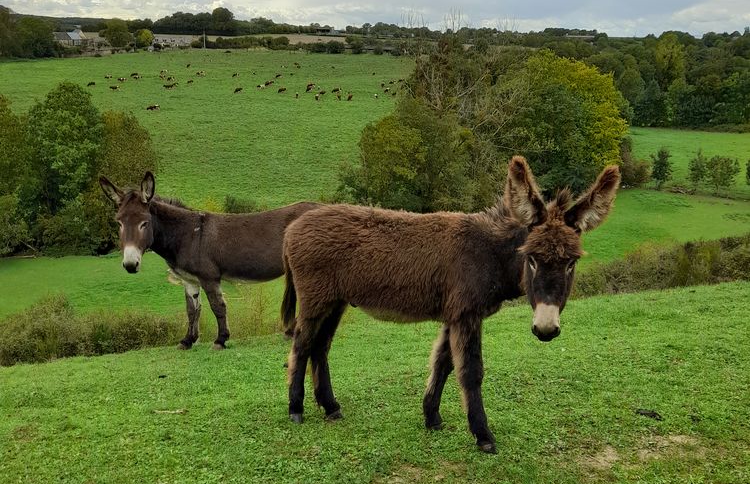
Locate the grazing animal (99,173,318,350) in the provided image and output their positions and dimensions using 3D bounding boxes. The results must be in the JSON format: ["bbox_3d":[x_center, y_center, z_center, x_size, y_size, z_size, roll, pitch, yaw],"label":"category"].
[{"bbox_3d":[-1.190,0.130,5.740,1.700,1.490,0.530,-6,17,-20],"label":"grazing animal"}]

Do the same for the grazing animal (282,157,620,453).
[{"bbox_3d":[0.245,0.262,3.000,1.370,1.310,0.510,6,17,21],"label":"grazing animal"}]

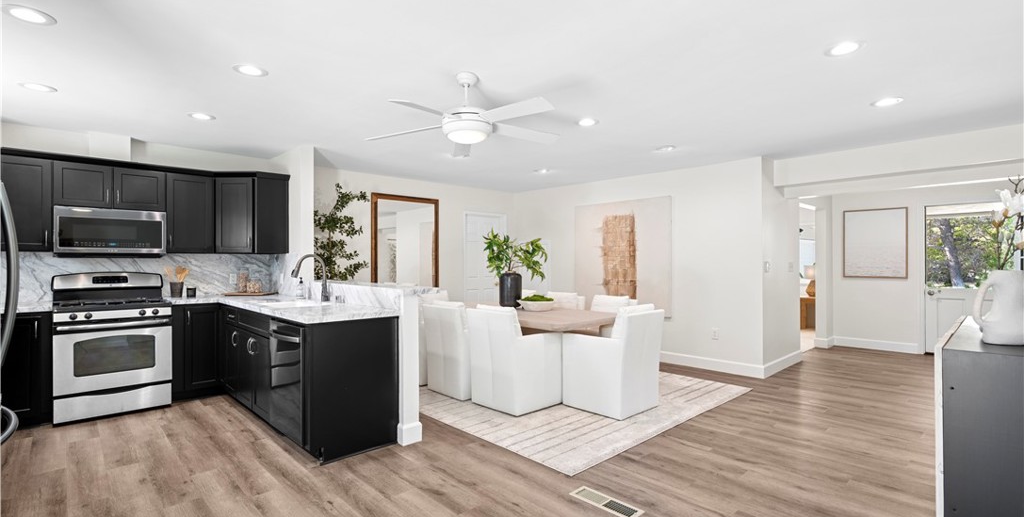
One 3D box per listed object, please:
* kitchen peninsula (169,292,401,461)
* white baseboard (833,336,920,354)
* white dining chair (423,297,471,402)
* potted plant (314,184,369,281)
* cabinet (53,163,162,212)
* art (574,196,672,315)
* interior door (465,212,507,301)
[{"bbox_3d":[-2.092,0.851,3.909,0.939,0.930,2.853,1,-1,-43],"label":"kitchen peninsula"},{"bbox_3d":[5.206,1.245,6.529,0.020,0.153,0.966,1,-1,-43],"label":"white baseboard"},{"bbox_3d":[-0.446,0.878,4.615,0.636,0.883,0.600,1,-1,-43],"label":"white dining chair"},{"bbox_3d":[-2.036,0.236,5.346,0.766,2.211,0.790,1,-1,-43],"label":"potted plant"},{"bbox_3d":[-3.678,-0.634,4.189,0.760,0.380,0.310,0,-1,-44],"label":"cabinet"},{"bbox_3d":[1.472,-0.007,6.253,0.043,1.544,1.538,1,-1,-43],"label":"art"},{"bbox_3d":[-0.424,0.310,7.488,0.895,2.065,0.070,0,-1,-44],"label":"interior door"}]

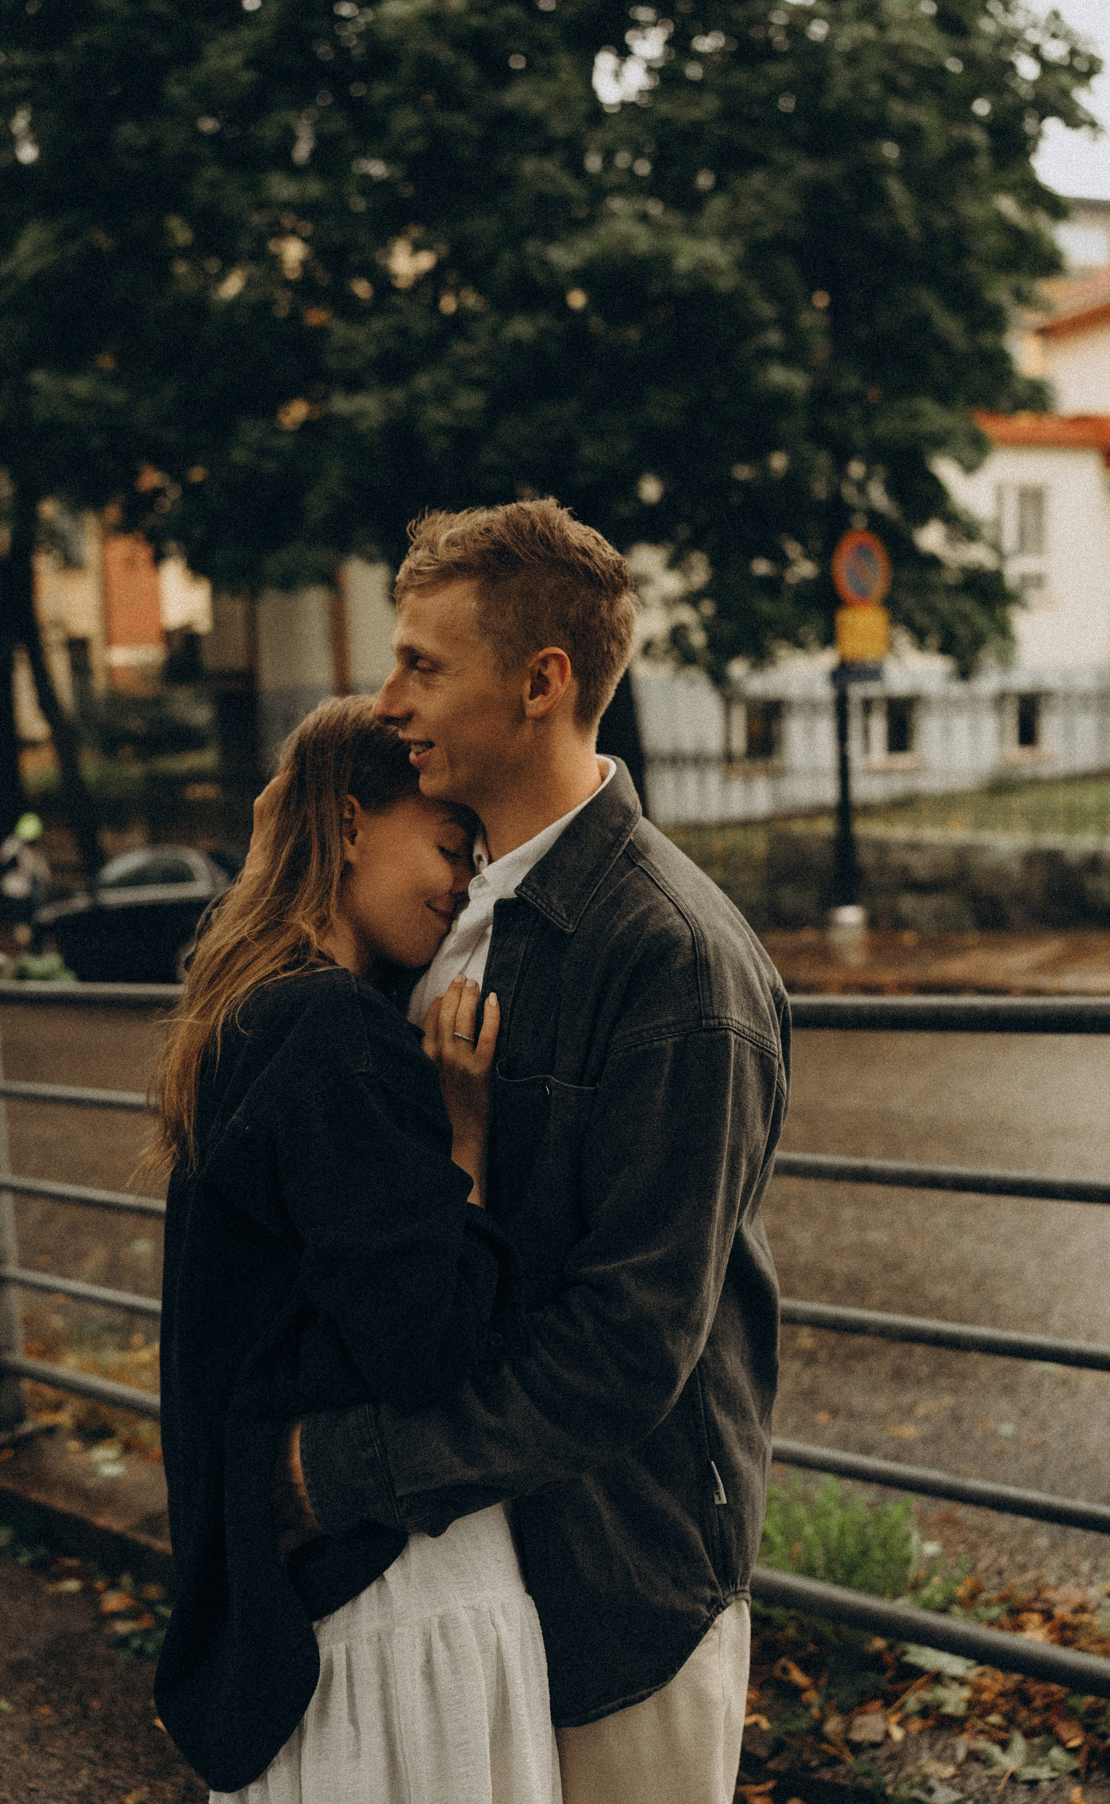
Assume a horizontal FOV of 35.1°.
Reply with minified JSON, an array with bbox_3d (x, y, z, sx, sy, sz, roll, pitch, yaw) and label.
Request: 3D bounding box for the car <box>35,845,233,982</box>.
[{"bbox_3d":[-3.537,0.148,17.600,4.300,1.450,1.780,-2,3,41],"label":"car"}]

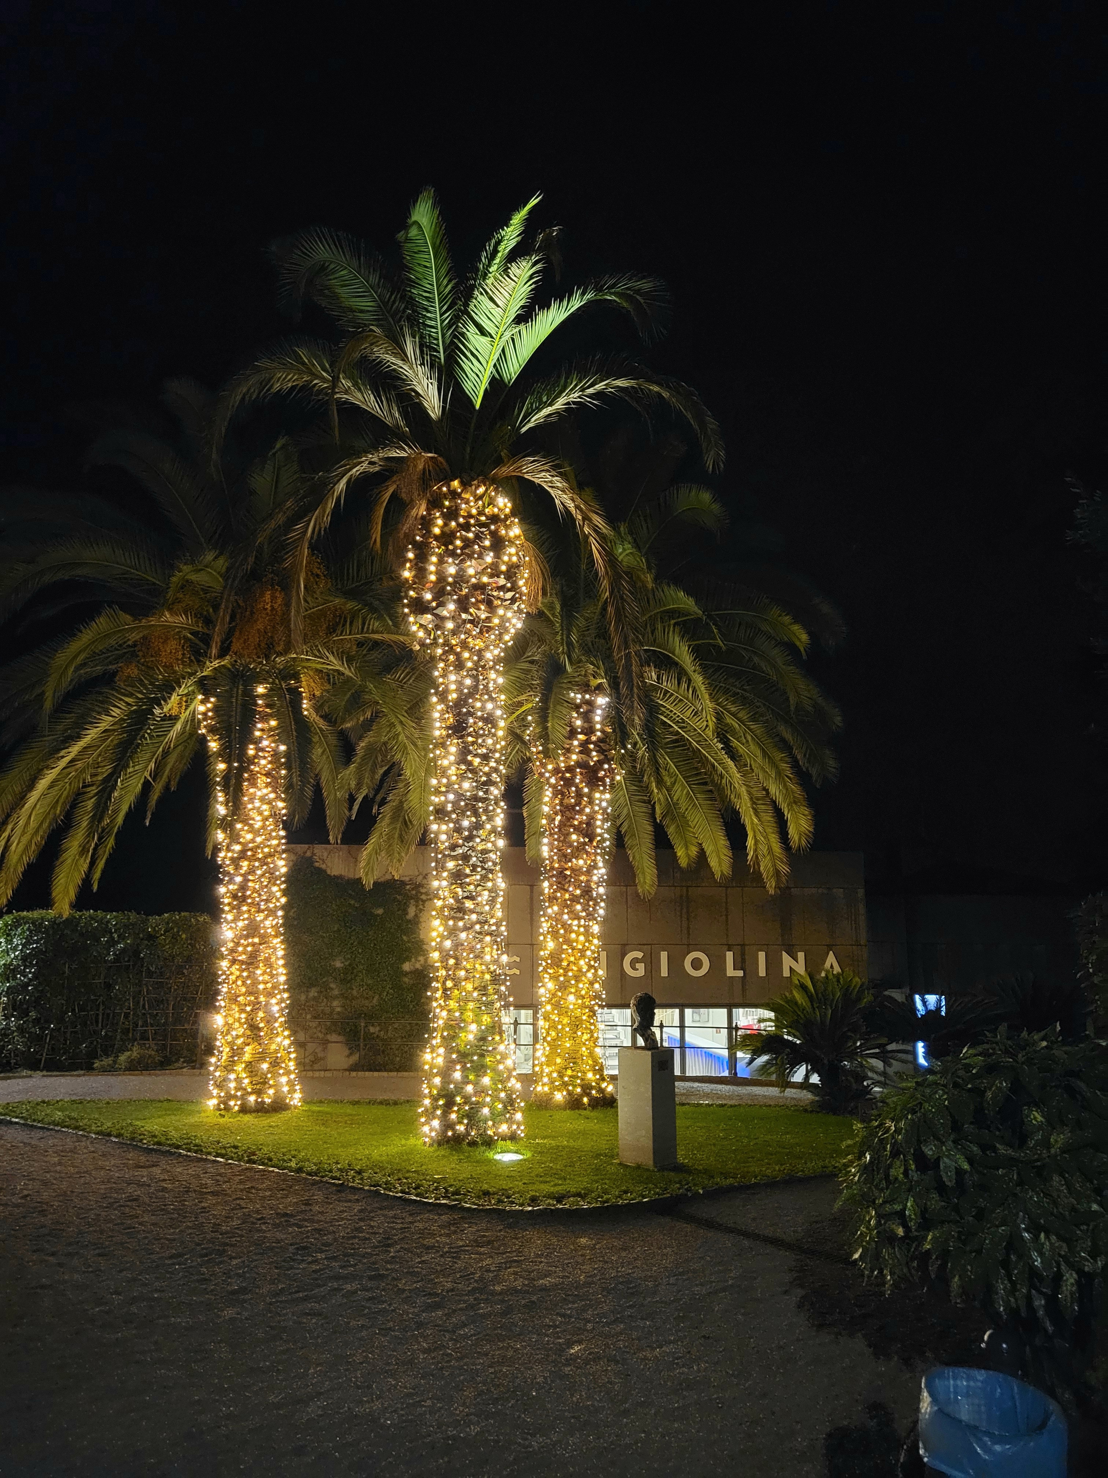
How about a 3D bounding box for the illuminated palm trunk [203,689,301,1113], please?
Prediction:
[{"bbox_3d":[-3.612,1.778,13.366,1.120,5.081,1.120,0,-11,0],"label":"illuminated palm trunk"}]

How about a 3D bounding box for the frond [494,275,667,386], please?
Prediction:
[{"bbox_3d":[0.287,-4.520,12.275,1.819,1.158,0.900,0,-11,0],"label":"frond"}]

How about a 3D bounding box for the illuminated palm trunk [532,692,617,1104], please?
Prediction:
[{"bbox_3d":[0.250,1.810,13.788,1.040,5.191,1.040,0,-11,0],"label":"illuminated palm trunk"}]

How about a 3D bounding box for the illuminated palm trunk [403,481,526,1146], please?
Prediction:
[{"bbox_3d":[-0.871,0.523,11.373,1.180,6.771,1.180,0,-11,0],"label":"illuminated palm trunk"}]

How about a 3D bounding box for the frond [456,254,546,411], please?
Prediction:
[{"bbox_3d":[-0.578,-4.378,11.940,0.901,1.579,1.000,0,-11,0],"label":"frond"}]

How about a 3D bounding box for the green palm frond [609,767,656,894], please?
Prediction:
[{"bbox_3d":[0.984,1.126,13.618,0.538,1.592,0.700,0,-11,0],"label":"green palm frond"}]

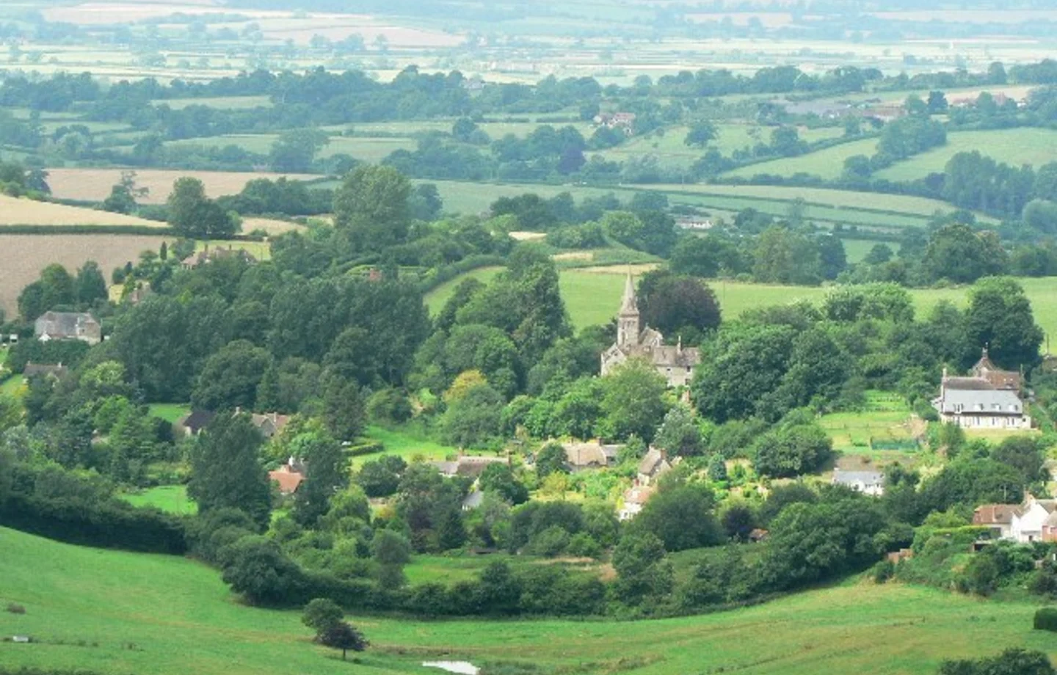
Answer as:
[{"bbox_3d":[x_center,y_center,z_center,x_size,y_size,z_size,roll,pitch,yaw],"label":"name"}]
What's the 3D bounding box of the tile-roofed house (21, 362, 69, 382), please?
[{"bbox_3d":[-113.320,8.850,1646.080,11.000,6.300,6.500,1,4,15],"label":"tile-roofed house"}]

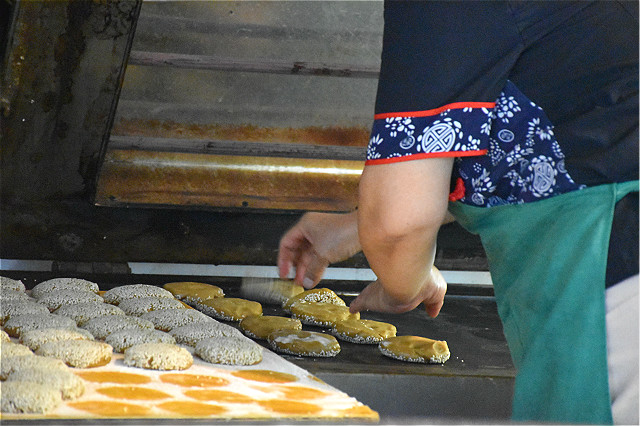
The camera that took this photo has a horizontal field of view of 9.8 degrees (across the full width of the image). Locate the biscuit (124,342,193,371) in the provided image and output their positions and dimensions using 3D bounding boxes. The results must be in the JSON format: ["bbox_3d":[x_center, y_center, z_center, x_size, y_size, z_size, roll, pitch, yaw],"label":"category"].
[{"bbox_3d":[-0.180,0.160,4.164,0.079,0.022,0.079,2,8,-23],"label":"biscuit"}]

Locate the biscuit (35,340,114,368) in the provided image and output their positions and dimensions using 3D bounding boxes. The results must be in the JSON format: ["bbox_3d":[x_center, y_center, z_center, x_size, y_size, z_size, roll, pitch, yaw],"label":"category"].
[{"bbox_3d":[-0.271,0.156,4.125,0.084,0.022,0.084,2,8,-23],"label":"biscuit"}]

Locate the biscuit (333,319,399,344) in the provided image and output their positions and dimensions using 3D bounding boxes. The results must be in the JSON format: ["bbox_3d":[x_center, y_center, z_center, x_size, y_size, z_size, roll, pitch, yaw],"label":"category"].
[{"bbox_3d":[0.055,0.147,4.627,0.083,0.019,0.083,4,8,0],"label":"biscuit"}]

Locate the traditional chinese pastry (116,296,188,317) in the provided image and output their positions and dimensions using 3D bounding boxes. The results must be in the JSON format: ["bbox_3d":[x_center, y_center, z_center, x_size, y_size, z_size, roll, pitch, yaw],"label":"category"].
[{"bbox_3d":[-0.208,0.120,4.615,0.086,0.021,0.086,4,8,0],"label":"traditional chinese pastry"}]

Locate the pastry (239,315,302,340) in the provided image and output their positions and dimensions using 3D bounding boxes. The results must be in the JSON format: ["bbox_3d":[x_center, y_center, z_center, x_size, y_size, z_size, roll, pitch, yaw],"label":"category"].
[{"bbox_3d":[-0.061,0.142,4.607,0.083,0.019,0.083,4,8,0],"label":"pastry"}]

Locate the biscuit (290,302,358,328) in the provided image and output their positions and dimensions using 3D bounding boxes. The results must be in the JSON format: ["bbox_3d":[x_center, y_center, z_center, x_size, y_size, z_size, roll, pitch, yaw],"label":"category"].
[{"bbox_3d":[0.006,0.126,4.628,0.085,0.018,0.085,5,8,-1],"label":"biscuit"}]

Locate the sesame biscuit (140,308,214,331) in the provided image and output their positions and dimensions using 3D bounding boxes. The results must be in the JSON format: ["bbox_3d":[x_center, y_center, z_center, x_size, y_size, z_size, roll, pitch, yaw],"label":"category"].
[{"bbox_3d":[-0.173,0.132,4.542,0.088,0.021,0.088,4,8,0],"label":"sesame biscuit"}]

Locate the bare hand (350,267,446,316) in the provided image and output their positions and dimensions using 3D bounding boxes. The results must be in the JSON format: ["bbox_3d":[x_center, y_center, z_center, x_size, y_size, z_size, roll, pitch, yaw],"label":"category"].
[{"bbox_3d":[0.097,0.098,4.668,0.105,0.065,0.120,2,9,-27],"label":"bare hand"}]

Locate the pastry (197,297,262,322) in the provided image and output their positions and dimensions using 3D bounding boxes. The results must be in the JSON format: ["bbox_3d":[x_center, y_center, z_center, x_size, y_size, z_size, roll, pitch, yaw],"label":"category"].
[{"bbox_3d":[-0.112,0.119,4.593,0.083,0.018,0.083,2,8,-23],"label":"pastry"}]

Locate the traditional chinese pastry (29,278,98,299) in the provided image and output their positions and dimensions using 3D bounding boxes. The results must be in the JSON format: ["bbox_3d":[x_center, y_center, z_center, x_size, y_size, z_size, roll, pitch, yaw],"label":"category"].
[{"bbox_3d":[-0.322,0.099,4.706,0.086,0.021,0.086,4,8,0],"label":"traditional chinese pastry"}]

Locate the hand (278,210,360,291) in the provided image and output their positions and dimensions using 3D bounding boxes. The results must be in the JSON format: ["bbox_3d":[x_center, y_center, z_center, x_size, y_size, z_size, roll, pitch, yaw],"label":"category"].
[{"bbox_3d":[-0.002,0.047,4.780,0.105,0.095,0.090,4,8,-1],"label":"hand"}]

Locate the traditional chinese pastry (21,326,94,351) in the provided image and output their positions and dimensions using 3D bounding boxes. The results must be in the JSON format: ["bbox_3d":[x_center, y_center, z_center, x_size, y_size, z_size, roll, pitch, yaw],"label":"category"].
[{"bbox_3d":[-0.295,0.144,4.203,0.084,0.022,0.084,2,8,-23],"label":"traditional chinese pastry"}]

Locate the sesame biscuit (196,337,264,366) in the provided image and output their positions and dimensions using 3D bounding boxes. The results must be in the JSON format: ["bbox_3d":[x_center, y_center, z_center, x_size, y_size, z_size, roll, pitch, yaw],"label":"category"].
[{"bbox_3d":[-0.107,0.162,4.363,0.082,0.021,0.082,4,8,0],"label":"sesame biscuit"}]

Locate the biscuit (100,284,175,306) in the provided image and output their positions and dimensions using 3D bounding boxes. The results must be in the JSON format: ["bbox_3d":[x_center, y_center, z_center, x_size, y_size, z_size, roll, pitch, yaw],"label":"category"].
[{"bbox_3d":[-0.229,0.107,4.698,0.088,0.021,0.088,4,8,0],"label":"biscuit"}]

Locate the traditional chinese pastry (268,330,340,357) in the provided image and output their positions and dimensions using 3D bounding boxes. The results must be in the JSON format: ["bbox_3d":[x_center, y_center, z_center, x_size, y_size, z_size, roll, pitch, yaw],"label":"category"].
[{"bbox_3d":[-0.019,0.154,4.400,0.085,0.018,0.085,5,8,-1],"label":"traditional chinese pastry"}]

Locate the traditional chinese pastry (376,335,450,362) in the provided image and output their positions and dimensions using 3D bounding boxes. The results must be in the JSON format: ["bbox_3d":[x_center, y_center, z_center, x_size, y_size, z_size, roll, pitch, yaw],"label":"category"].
[{"bbox_3d":[0.115,0.165,4.530,0.086,0.019,0.086,4,8,0],"label":"traditional chinese pastry"}]

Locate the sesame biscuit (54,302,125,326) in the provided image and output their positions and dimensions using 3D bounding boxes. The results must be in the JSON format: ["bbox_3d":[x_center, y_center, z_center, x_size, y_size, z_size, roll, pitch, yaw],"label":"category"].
[{"bbox_3d":[-0.270,0.121,4.388,0.084,0.022,0.084,2,8,-23],"label":"sesame biscuit"}]

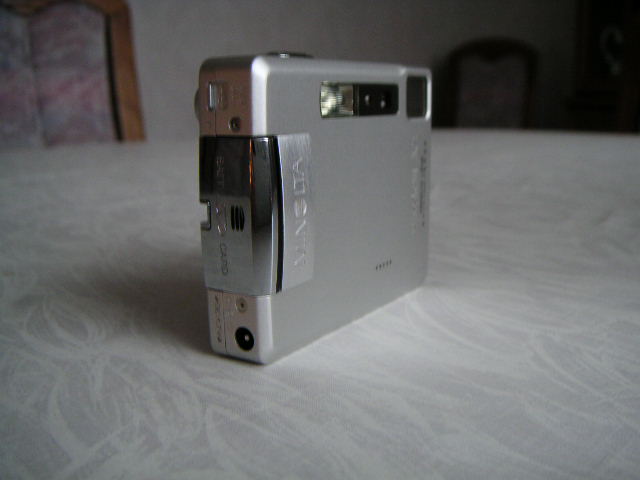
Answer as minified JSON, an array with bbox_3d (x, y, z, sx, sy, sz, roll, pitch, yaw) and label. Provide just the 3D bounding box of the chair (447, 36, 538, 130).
[{"bbox_3d":[0.690,-0.335,3.068,0.450,1.042,0.550,4,12,19],"label":"chair"}]

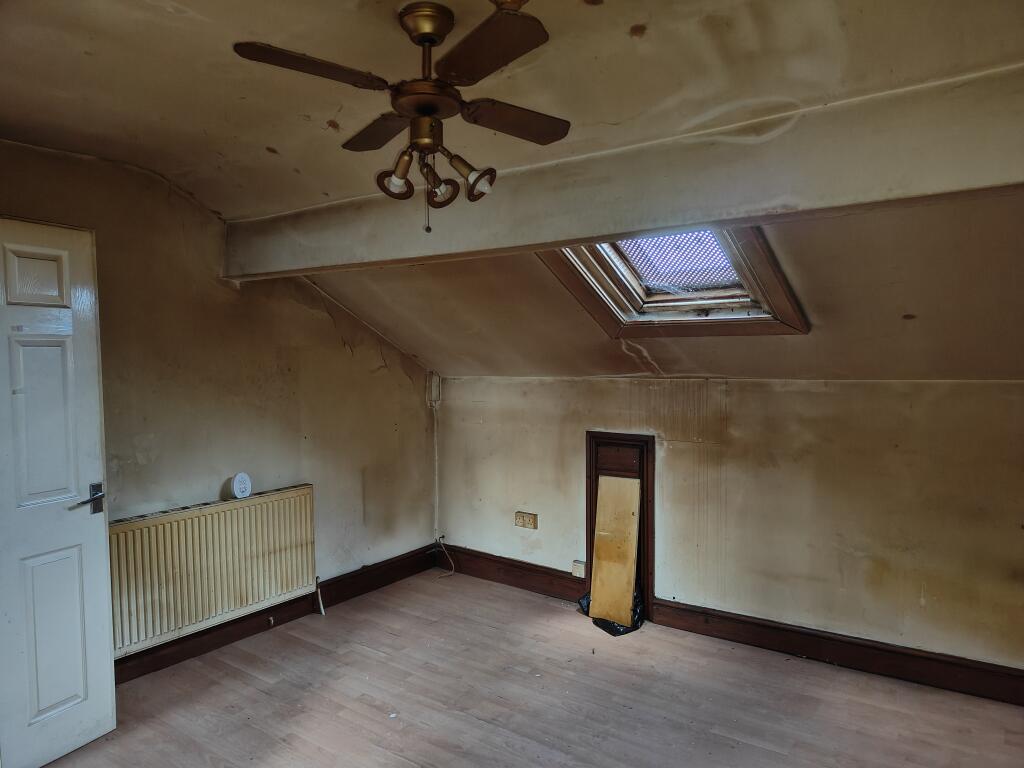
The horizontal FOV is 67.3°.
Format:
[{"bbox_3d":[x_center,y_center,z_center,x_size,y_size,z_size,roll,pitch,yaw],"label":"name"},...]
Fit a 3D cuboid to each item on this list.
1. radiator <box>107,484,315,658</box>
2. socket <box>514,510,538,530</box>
[{"bbox_3d":[-1.506,0.909,3.873,0.080,0.600,1.220,1,4,36],"label":"radiator"},{"bbox_3d":[0.093,0.835,4.703,0.147,0.087,0.032,1,4,39],"label":"socket"}]

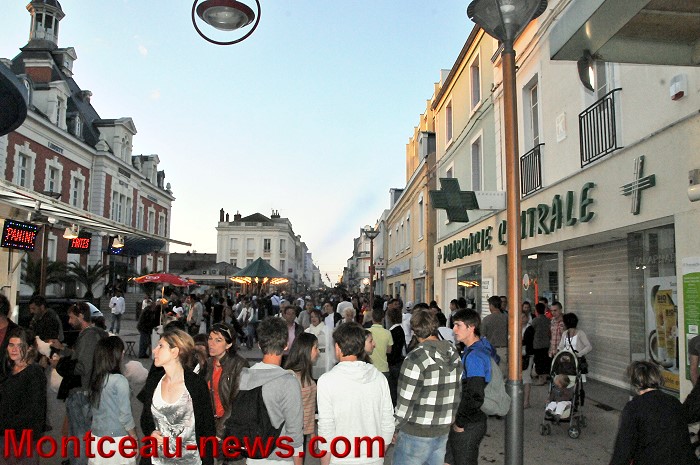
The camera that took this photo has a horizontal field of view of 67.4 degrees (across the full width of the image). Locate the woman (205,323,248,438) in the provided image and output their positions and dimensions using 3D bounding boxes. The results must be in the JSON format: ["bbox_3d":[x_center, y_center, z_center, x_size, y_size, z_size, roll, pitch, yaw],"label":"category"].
[{"bbox_3d":[-0.844,1.438,3.531,0.330,1.640,0.480,6,-9,-43],"label":"woman"}]

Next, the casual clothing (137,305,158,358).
[{"bbox_3d":[-5.715,2.822,14.800,0.500,1.480,0.520,3,-7,-25],"label":"casual clothing"}]

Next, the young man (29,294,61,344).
[{"bbox_3d":[-3.453,1.600,5.897,0.420,1.760,0.520,5,-8,-36],"label":"young man"}]

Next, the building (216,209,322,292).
[{"bbox_3d":[-16.230,4.770,95.589,12.500,16.000,18.000,0,-7,-2],"label":"building"}]

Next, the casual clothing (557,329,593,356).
[{"bbox_3d":[3.311,1.637,7.700,0.490,0.470,0.300,-3,-8,28],"label":"casual clothing"}]

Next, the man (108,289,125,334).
[{"bbox_3d":[-9.173,3.103,20.600,0.520,1.780,0.330,3,-7,-25],"label":"man"}]

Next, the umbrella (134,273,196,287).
[{"bbox_3d":[-5.256,1.335,14.900,1.950,0.420,1.950,0,-6,0],"label":"umbrella"}]

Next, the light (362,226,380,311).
[{"bbox_3d":[0.914,2.078,22.300,0.720,4.650,0.720,0,-6,0],"label":"light"}]

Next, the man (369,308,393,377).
[{"bbox_3d":[0.409,1.862,7.400,0.490,1.700,0.330,0,-7,2],"label":"man"}]

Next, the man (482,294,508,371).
[{"bbox_3d":[2.331,1.931,8.400,0.530,1.810,0.360,-1,-7,13],"label":"man"}]

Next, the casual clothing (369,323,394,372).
[{"bbox_3d":[0.383,1.504,6.800,0.440,0.640,0.280,0,-7,-2],"label":"casual clothing"}]

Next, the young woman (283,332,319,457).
[{"bbox_3d":[-0.383,1.520,3.836,0.310,1.550,0.440,5,-8,-36],"label":"young woman"}]

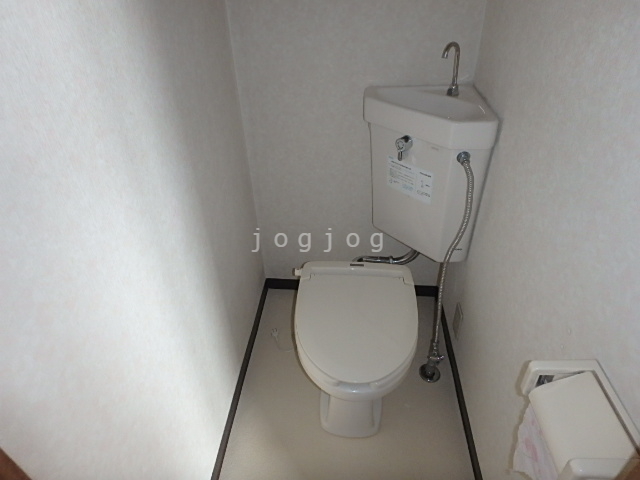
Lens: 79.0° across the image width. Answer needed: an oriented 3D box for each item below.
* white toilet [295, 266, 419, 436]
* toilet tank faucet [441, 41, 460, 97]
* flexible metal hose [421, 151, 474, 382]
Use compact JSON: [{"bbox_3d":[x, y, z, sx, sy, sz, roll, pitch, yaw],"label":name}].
[{"bbox_3d":[0.103,0.371,1.301,0.390,0.424,0.550,1,35,5],"label":"white toilet"},{"bbox_3d":[0.386,-0.505,1.157,0.099,0.158,0.030,-26,41,-29],"label":"toilet tank faucet"},{"bbox_3d":[0.420,0.129,1.280,0.105,0.820,0.215,1,35,5],"label":"flexible metal hose"}]

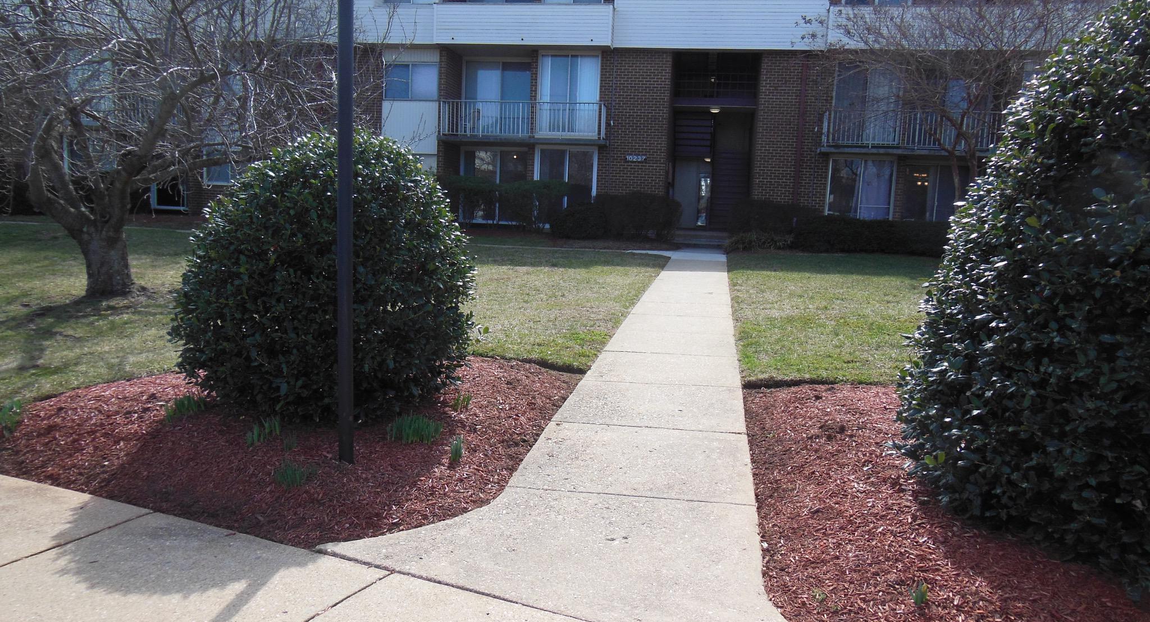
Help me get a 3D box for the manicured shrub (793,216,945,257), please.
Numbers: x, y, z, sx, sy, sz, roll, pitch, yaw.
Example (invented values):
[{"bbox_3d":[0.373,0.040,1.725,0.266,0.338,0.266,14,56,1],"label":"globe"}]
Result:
[{"bbox_3d":[7.651,-1.908,21.402,4.300,0.900,1.150,3,7,8],"label":"manicured shrub"}]

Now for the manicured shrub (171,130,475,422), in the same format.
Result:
[{"bbox_3d":[-1.671,-0.316,5.688,1.950,1.770,1.950,3,7,8],"label":"manicured shrub"}]

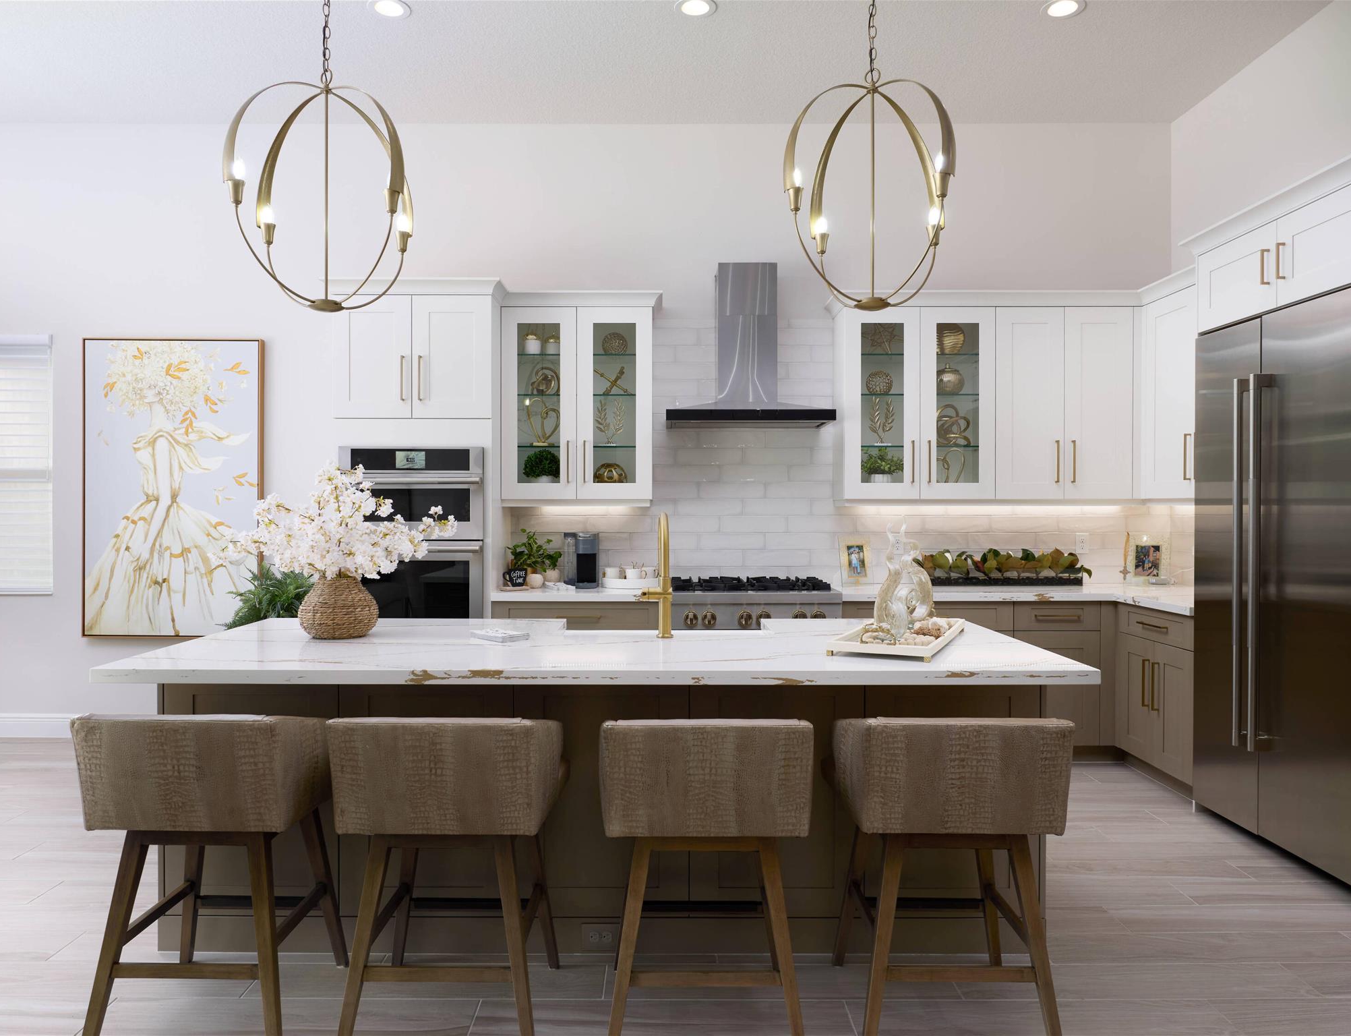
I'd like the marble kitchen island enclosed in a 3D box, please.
[{"bbox_3d":[-0.228,0.872,3.251,2.787,0.914,1.210,0,1,-1],"label":"marble kitchen island"}]

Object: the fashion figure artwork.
[{"bbox_3d":[-2.955,-0.174,5.640,1.050,1.750,0.060,0,0,0],"label":"fashion figure artwork"}]

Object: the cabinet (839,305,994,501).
[{"bbox_3d":[1.363,-0.635,5.490,0.845,1.085,0.360,0,0,0],"label":"cabinet"}]

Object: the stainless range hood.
[{"bbox_3d":[0.405,-0.971,5.387,0.910,0.898,0.520,0,1,-1],"label":"stainless range hood"}]

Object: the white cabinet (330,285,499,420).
[{"bbox_3d":[-1.386,-0.857,5.303,0.844,0.671,0.600,0,1,-1],"label":"white cabinet"}]

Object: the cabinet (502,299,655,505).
[{"bbox_3d":[-0.545,-0.632,5.490,0.845,1.100,0.360,0,0,0],"label":"cabinet"}]

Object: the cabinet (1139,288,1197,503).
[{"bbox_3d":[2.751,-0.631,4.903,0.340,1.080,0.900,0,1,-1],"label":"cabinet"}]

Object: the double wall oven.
[{"bbox_3d":[-1.387,0.167,5.253,0.764,1.084,0.580,0,1,-1],"label":"double wall oven"}]

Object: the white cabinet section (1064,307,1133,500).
[{"bbox_3d":[2.341,-0.635,5.460,0.383,1.065,0.335,0,0,0],"label":"white cabinet section"}]

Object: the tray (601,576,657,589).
[{"bbox_3d":[-0.244,0.365,5.416,0.336,0.058,0.330,0,1,-1],"label":"tray"}]

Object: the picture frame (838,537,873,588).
[{"bbox_3d":[1.018,0.250,5.450,0.185,0.295,0.030,0,-14,-5],"label":"picture frame"}]

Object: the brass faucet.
[{"bbox_3d":[-0.063,0.190,3.330,0.115,0.417,0.250,0,0,-3],"label":"brass faucet"}]

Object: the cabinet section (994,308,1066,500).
[{"bbox_3d":[1.961,-0.635,5.460,0.386,1.065,0.335,0,0,0],"label":"cabinet section"}]

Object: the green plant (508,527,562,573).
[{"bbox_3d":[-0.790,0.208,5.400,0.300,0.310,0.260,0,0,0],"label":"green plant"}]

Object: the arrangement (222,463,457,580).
[{"bbox_3d":[-1.165,0.017,3.344,0.776,0.405,0.600,0,1,-1],"label":"arrangement"}]

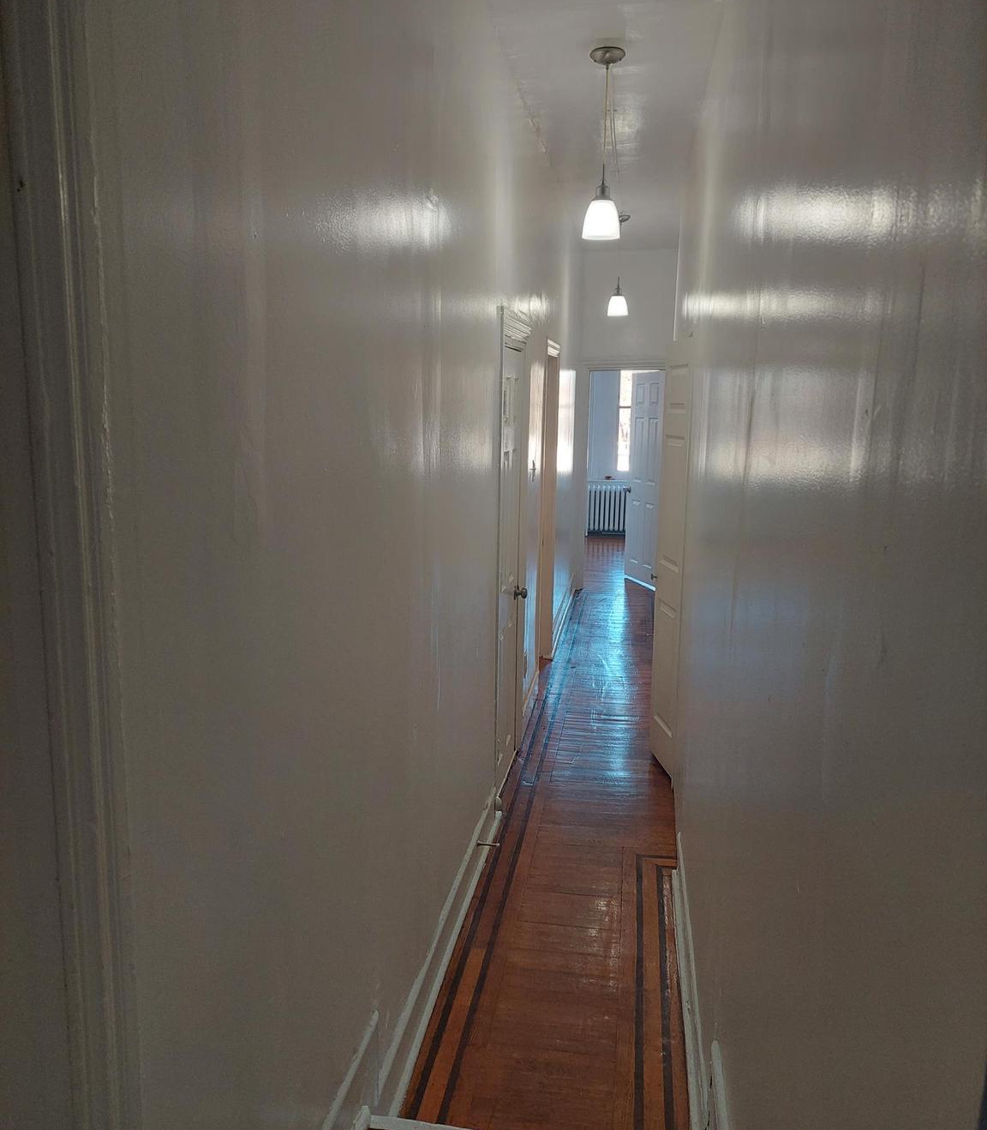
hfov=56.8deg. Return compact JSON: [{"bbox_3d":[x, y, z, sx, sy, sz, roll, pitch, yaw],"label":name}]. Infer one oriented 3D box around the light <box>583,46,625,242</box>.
[{"bbox_3d":[0.456,-1.710,3.738,0.158,0.721,0.158,3,10,9],"label":"light"}]

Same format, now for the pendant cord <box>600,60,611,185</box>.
[{"bbox_3d":[0.457,-1.793,3.724,0.014,0.455,0.014,3,10,9],"label":"pendant cord"}]

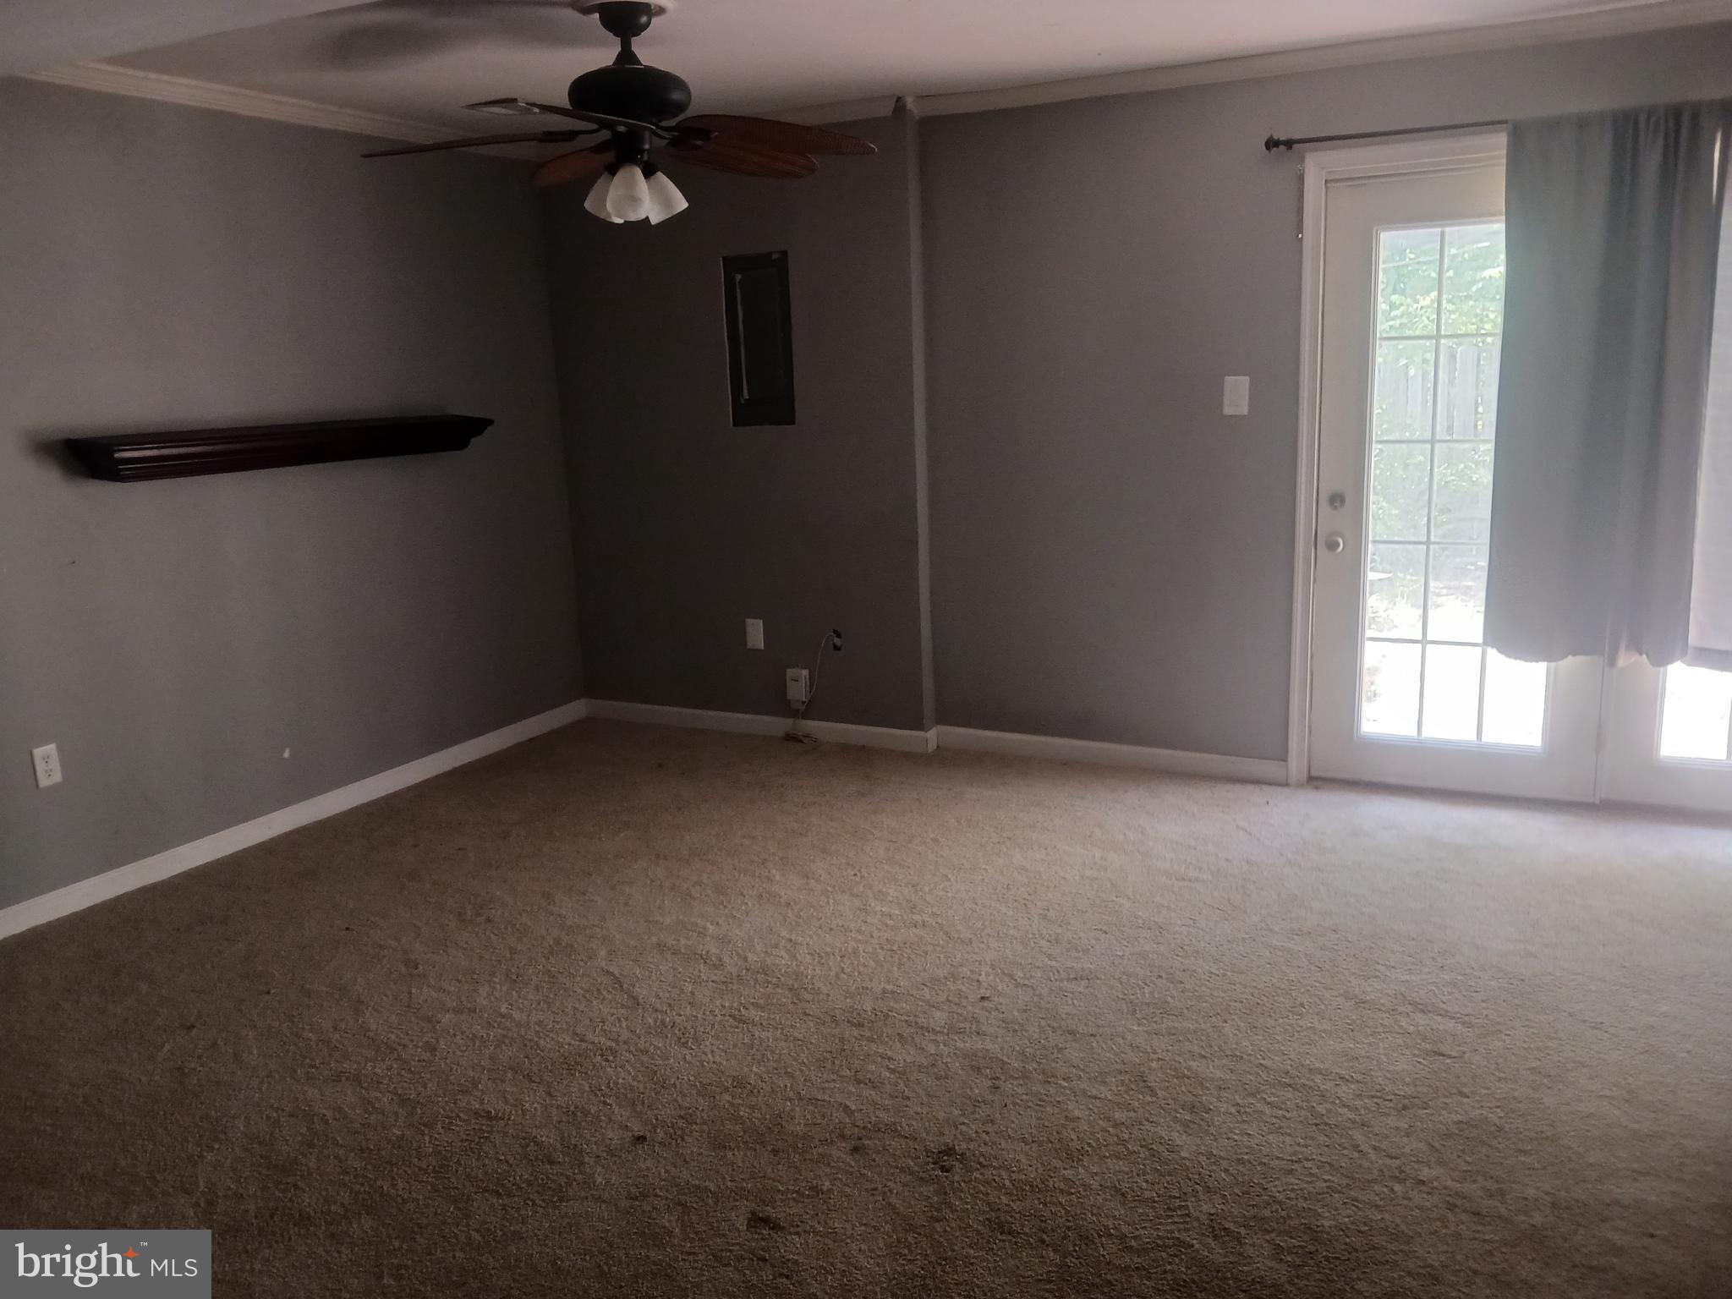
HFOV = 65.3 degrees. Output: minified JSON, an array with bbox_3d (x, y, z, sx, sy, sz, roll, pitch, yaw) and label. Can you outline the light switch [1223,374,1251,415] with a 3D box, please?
[{"bbox_3d":[1.243,-0.850,4.531,0.078,0.124,0.010,4,13,27],"label":"light switch"}]

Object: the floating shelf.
[{"bbox_3d":[-1.862,-0.686,4.536,0.205,0.113,1.530,9,16,26],"label":"floating shelf"}]

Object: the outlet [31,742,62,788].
[{"bbox_3d":[-2.367,0.337,3.910,0.009,0.114,0.070,4,13,27],"label":"outlet"}]

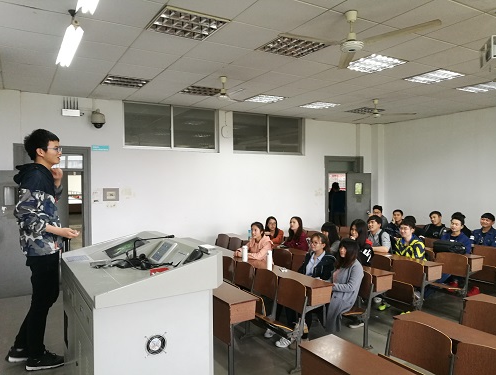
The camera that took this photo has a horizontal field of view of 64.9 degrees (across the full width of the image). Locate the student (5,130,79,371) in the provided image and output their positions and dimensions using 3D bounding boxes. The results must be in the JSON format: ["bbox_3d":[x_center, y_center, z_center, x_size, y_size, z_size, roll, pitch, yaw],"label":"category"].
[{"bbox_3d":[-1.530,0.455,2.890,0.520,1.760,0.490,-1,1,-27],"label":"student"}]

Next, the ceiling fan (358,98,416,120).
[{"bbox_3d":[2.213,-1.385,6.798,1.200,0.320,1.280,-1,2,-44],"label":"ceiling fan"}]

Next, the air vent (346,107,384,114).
[{"bbox_3d":[2.461,-1.629,8.191,0.600,0.050,0.600,-1,1,-31],"label":"air vent"}]

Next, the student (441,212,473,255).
[{"bbox_3d":[3.211,1.078,6.068,0.500,1.250,0.720,0,1,45],"label":"student"}]

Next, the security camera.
[{"bbox_3d":[-2.542,-1.165,6.615,0.230,0.320,0.250,-1,1,-31],"label":"security camera"}]

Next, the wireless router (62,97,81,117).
[{"bbox_3d":[-2.972,-1.361,6.568,0.290,0.335,0.060,-1,1,-31],"label":"wireless router"}]

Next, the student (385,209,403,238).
[{"bbox_3d":[2.930,1.039,7.642,0.740,1.200,0.520,-1,1,-40],"label":"student"}]

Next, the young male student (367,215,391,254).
[{"bbox_3d":[2.024,1.084,6.175,0.700,1.250,0.470,-1,1,-37],"label":"young male student"}]

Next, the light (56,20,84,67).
[{"bbox_3d":[-1.620,-1.257,3.523,0.140,0.080,1.230,-1,1,-30],"label":"light"}]

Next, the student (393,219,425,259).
[{"bbox_3d":[2.181,1.071,5.427,0.750,1.220,0.520,-1,1,-38],"label":"student"}]

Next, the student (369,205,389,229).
[{"bbox_3d":[2.697,1.010,8.084,0.720,1.230,0.520,-1,1,-40],"label":"student"}]

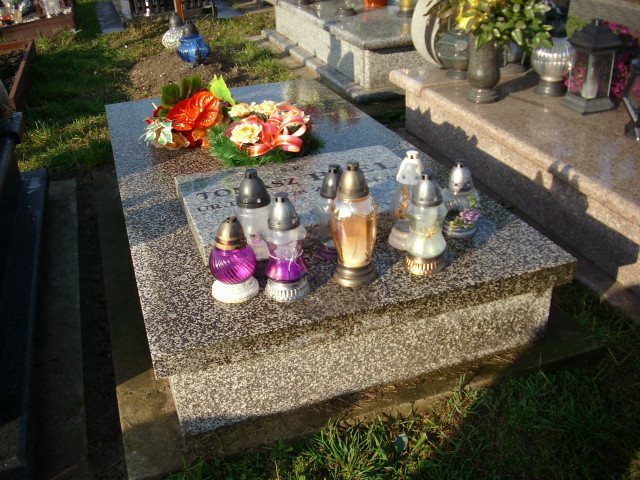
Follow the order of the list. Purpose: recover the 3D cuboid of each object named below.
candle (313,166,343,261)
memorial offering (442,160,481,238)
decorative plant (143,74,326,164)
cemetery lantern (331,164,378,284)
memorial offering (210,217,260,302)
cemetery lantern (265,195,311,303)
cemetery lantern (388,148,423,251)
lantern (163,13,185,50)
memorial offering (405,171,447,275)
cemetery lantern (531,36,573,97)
[{"bbox_3d":[0.036,-0.074,1.725,0.096,0.236,0.096,-3,27,1],"label":"candle"},{"bbox_3d":[0.378,-0.114,1.811,0.100,0.196,0.100,-3,27,1],"label":"memorial offering"},{"bbox_3d":[-0.322,-0.466,2.627,0.636,0.212,0.382,1,27,8],"label":"decorative plant"},{"bbox_3d":[0.083,-0.044,1.651,0.110,0.296,0.110,-2,27,3],"label":"cemetery lantern"},{"bbox_3d":[-0.207,0.036,1.636,0.116,0.195,0.116,-7,27,-7],"label":"memorial offering"},{"bbox_3d":[-0.082,0.011,1.562,0.106,0.244,0.106,-3,27,1],"label":"cemetery lantern"},{"bbox_3d":[0.229,-0.106,1.755,0.108,0.248,0.108,-3,27,1],"label":"cemetery lantern"},{"bbox_3d":[-1.030,-1.503,4.946,0.212,0.262,0.212,-8,27,-9],"label":"lantern"},{"bbox_3d":[0.256,-0.048,1.639,0.101,0.246,0.101,-3,27,1],"label":"memorial offering"},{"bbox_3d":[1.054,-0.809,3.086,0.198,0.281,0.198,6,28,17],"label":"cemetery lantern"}]

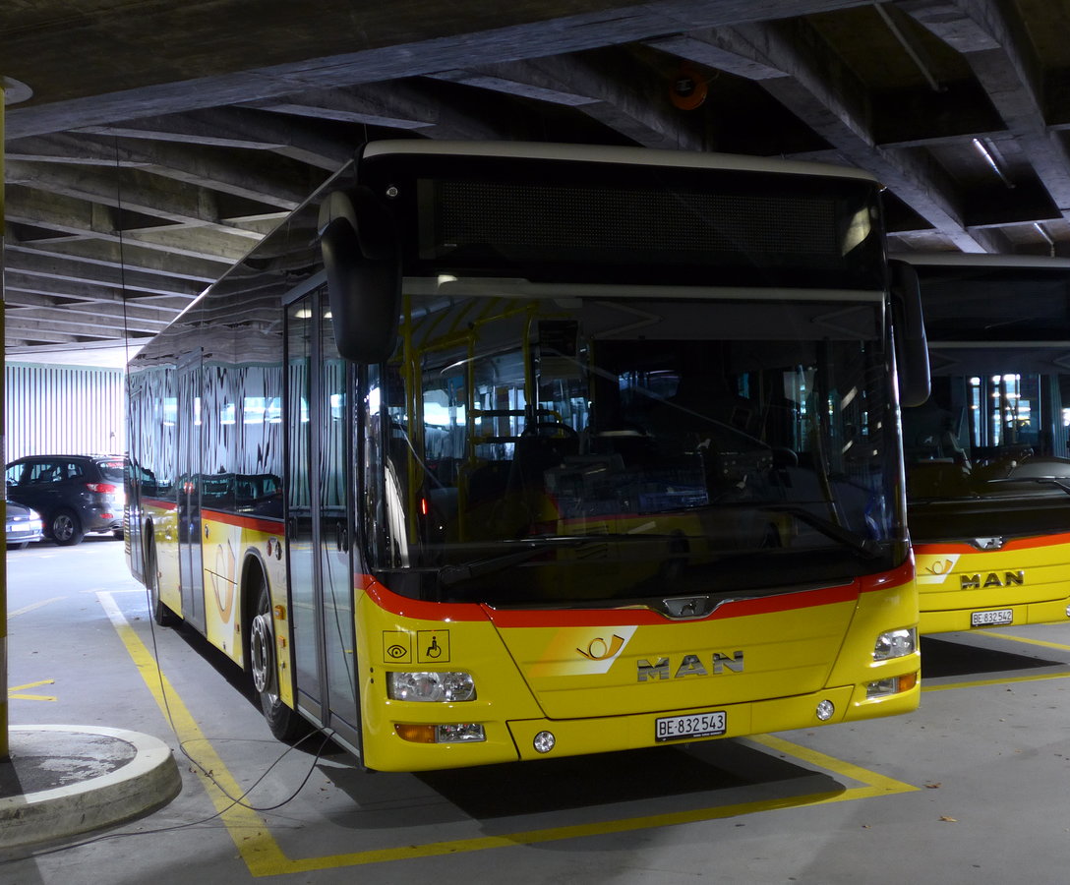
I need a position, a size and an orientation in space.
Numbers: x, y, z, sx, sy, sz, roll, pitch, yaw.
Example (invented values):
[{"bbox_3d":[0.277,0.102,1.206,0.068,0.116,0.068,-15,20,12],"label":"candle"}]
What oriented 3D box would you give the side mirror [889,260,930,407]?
[{"bbox_3d":[1.685,-0.500,6.531,0.250,0.670,0.220,-2,-1,-21],"label":"side mirror"}]

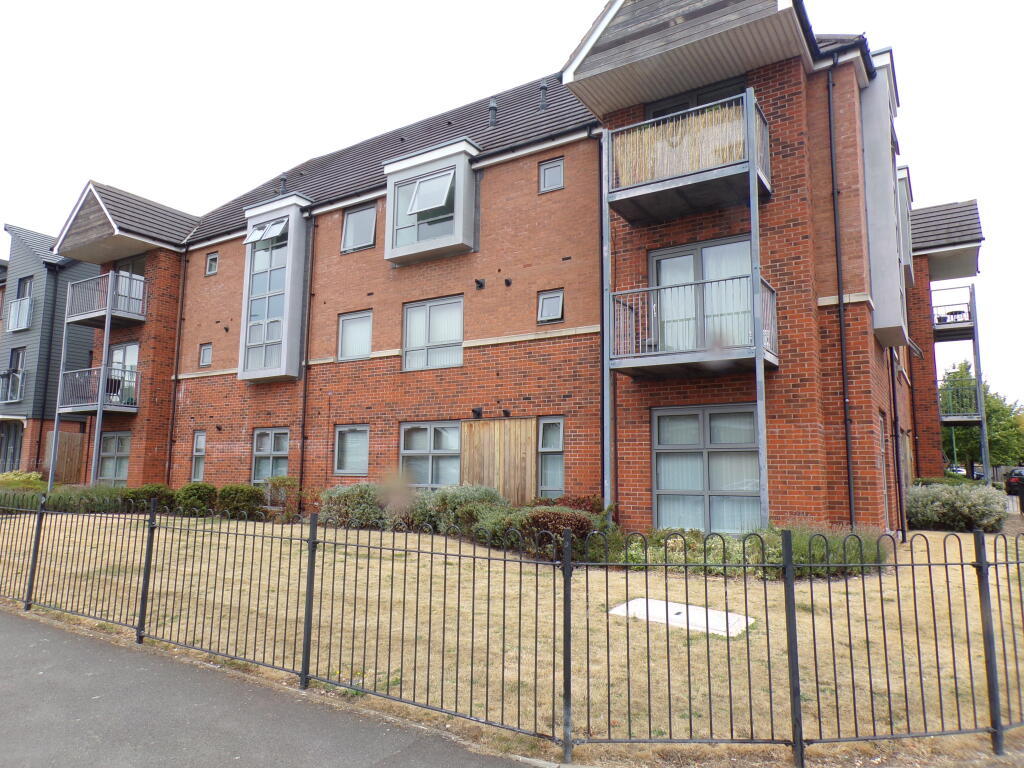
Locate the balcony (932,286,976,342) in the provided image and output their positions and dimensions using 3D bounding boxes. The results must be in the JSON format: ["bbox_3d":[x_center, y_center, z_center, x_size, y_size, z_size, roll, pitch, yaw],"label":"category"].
[{"bbox_3d":[13.537,-2.085,21.751,1.020,1.160,2.550,-4,-9,32],"label":"balcony"}]

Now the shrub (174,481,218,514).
[{"bbox_3d":[-7.845,2.853,17.668,1.001,0.796,1.001,-4,-9,34],"label":"shrub"}]

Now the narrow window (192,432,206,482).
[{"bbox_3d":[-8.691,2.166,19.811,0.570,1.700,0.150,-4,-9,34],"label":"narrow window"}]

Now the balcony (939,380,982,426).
[{"bbox_3d":[13.343,0.595,21.024,1.080,1.230,2.300,-4,-9,34],"label":"balcony"}]

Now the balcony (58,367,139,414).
[{"bbox_3d":[-12.125,0.183,20.852,2.360,1.030,1.050,-4,-9,32],"label":"balcony"}]

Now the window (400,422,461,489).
[{"bbox_3d":[-1.768,1.765,15.176,1.680,1.950,0.100,-4,-9,34],"label":"window"}]

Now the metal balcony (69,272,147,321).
[{"bbox_3d":[-12.332,-2.522,21.490,2.420,1.120,0.950,-4,-9,34],"label":"metal balcony"}]

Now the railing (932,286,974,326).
[{"bbox_3d":[13.521,-2.163,21.772,0.980,1.000,2.450,-4,-9,32],"label":"railing"}]

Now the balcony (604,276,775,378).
[{"bbox_3d":[2.804,-0.867,11.123,2.420,1.230,0.920,-4,-9,34],"label":"balcony"}]

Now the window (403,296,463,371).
[{"bbox_3d":[-1.726,-1.092,15.482,1.680,1.550,0.110,-4,-9,32],"label":"window"}]

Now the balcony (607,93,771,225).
[{"bbox_3d":[2.832,-3.620,11.467,2.420,1.240,0.920,-4,-9,34],"label":"balcony"}]

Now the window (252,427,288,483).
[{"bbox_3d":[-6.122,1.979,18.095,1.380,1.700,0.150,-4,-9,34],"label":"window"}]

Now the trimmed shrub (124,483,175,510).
[{"bbox_3d":[-9.469,3.002,18.734,1.200,0.770,0.950,-4,-9,32],"label":"trimmed shrub"}]

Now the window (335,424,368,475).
[{"bbox_3d":[-3.697,1.530,16.464,1.070,1.180,0.110,-4,-9,32],"label":"window"}]

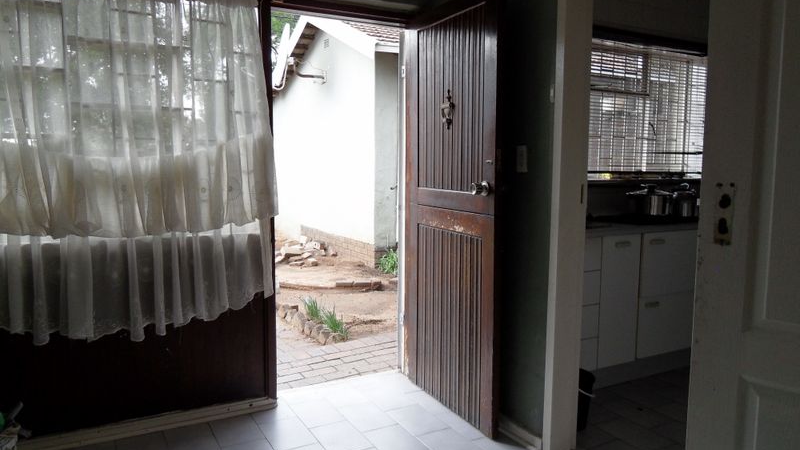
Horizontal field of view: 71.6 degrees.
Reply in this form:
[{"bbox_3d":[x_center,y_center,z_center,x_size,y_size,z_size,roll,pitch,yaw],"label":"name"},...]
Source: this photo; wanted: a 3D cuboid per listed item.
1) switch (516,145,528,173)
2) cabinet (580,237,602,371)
[{"bbox_3d":[0.536,-0.289,2.449,0.013,0.118,0.070,-3,6,-29],"label":"switch"},{"bbox_3d":[0.738,0.417,3.115,0.450,0.730,0.570,-3,6,-29],"label":"cabinet"}]

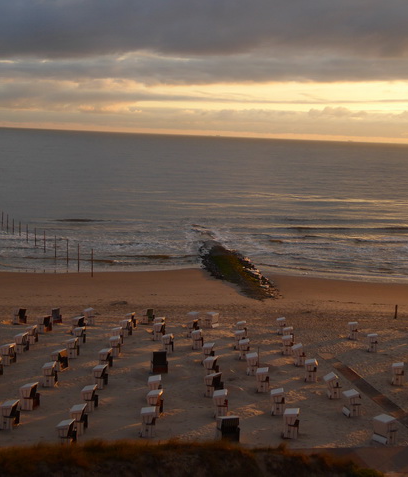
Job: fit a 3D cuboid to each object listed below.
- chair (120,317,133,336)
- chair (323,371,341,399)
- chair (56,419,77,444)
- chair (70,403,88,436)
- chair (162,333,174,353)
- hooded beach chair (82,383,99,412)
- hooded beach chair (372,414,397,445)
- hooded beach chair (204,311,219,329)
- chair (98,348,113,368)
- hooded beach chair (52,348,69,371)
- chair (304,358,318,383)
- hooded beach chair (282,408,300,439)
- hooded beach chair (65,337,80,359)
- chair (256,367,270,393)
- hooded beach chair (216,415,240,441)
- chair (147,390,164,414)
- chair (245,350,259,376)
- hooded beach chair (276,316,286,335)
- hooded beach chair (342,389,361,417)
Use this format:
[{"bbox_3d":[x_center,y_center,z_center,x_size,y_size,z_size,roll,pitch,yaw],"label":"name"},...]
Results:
[{"bbox_3d":[-7.682,8.883,79.979,0.950,1.600,1.200,4,8,14],"label":"chair"},{"bbox_3d":[10.073,11.579,63.175,1.150,1.650,1.200,2,7,-4],"label":"chair"},{"bbox_3d":[-8.469,12.057,49.842,1.000,1.650,1.170,4,7,12],"label":"chair"},{"bbox_3d":[-7.807,11.429,50.878,0.950,1.600,1.200,3,7,5],"label":"chair"},{"bbox_3d":[-3.290,9.570,73.816,0.930,1.590,1.220,3,7,4],"label":"chair"},{"bbox_3d":[-7.774,10.883,55.151,0.950,1.600,1.200,3,7,6],"label":"hooded beach chair"},{"bbox_3d":[11.948,12.593,53.365,1.000,1.650,1.170,-2,9,-32],"label":"hooded beach chair"},{"bbox_3d":[0.981,8.539,85.101,1.000,1.450,1.200,8,9,36],"label":"hooded beach chair"},{"bbox_3d":[-8.187,10.034,67.350,0.884,1.620,1.210,4,8,11],"label":"chair"},{"bbox_3d":[-11.703,9.808,65.594,0.930,1.590,1.220,5,8,19],"label":"hooded beach chair"},{"bbox_3d":[9.046,11.094,67.911,0.970,1.600,1.200,3,7,5],"label":"chair"},{"bbox_3d":[5.822,12.354,53.813,0.970,1.600,1.200,3,7,6],"label":"hooded beach chair"},{"bbox_3d":[-10.953,9.136,67.777,0.950,1.600,1.200,3,7,5],"label":"hooded beach chair"},{"bbox_3d":[4.710,11.279,64.217,0.970,1.600,1.200,3,7,5],"label":"chair"},{"bbox_3d":[1.574,12.277,52.050,1.170,1.650,1.000,0,8,-19],"label":"hooded beach chair"},{"bbox_3d":[-3.280,11.118,54.762,0.950,1.600,1.200,4,7,10],"label":"chair"},{"bbox_3d":[3.826,10.084,65.133,0.950,1.600,1.200,2,7,-4],"label":"chair"},{"bbox_3d":[8.380,9.425,87.922,1.000,1.650,1.170,3,7,8],"label":"hooded beach chair"},{"bbox_3d":[10.421,11.568,56.861,1.050,1.500,1.170,1,8,-13],"label":"hooded beach chair"}]

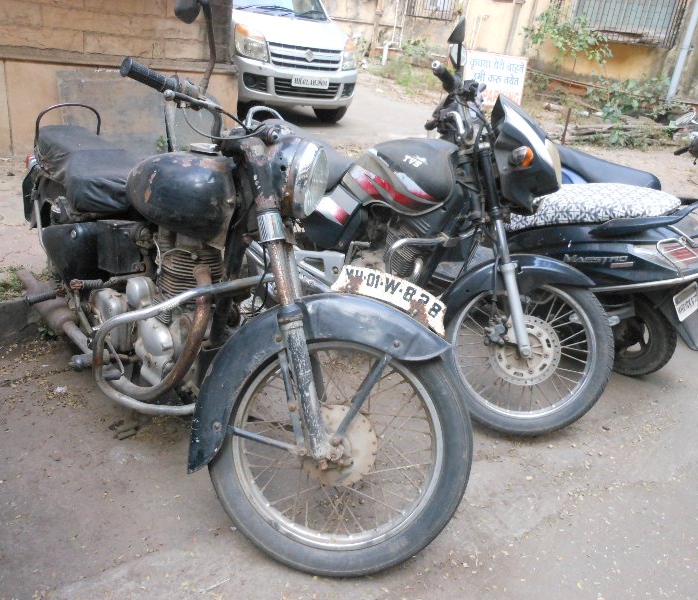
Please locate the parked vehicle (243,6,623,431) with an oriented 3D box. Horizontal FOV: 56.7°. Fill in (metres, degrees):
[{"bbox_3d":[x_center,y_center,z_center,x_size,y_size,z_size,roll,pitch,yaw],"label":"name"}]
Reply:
[{"bbox_3d":[0.121,-0.329,2.564,1.930,1.200,0.680,26,28,38],"label":"parked vehicle"}]

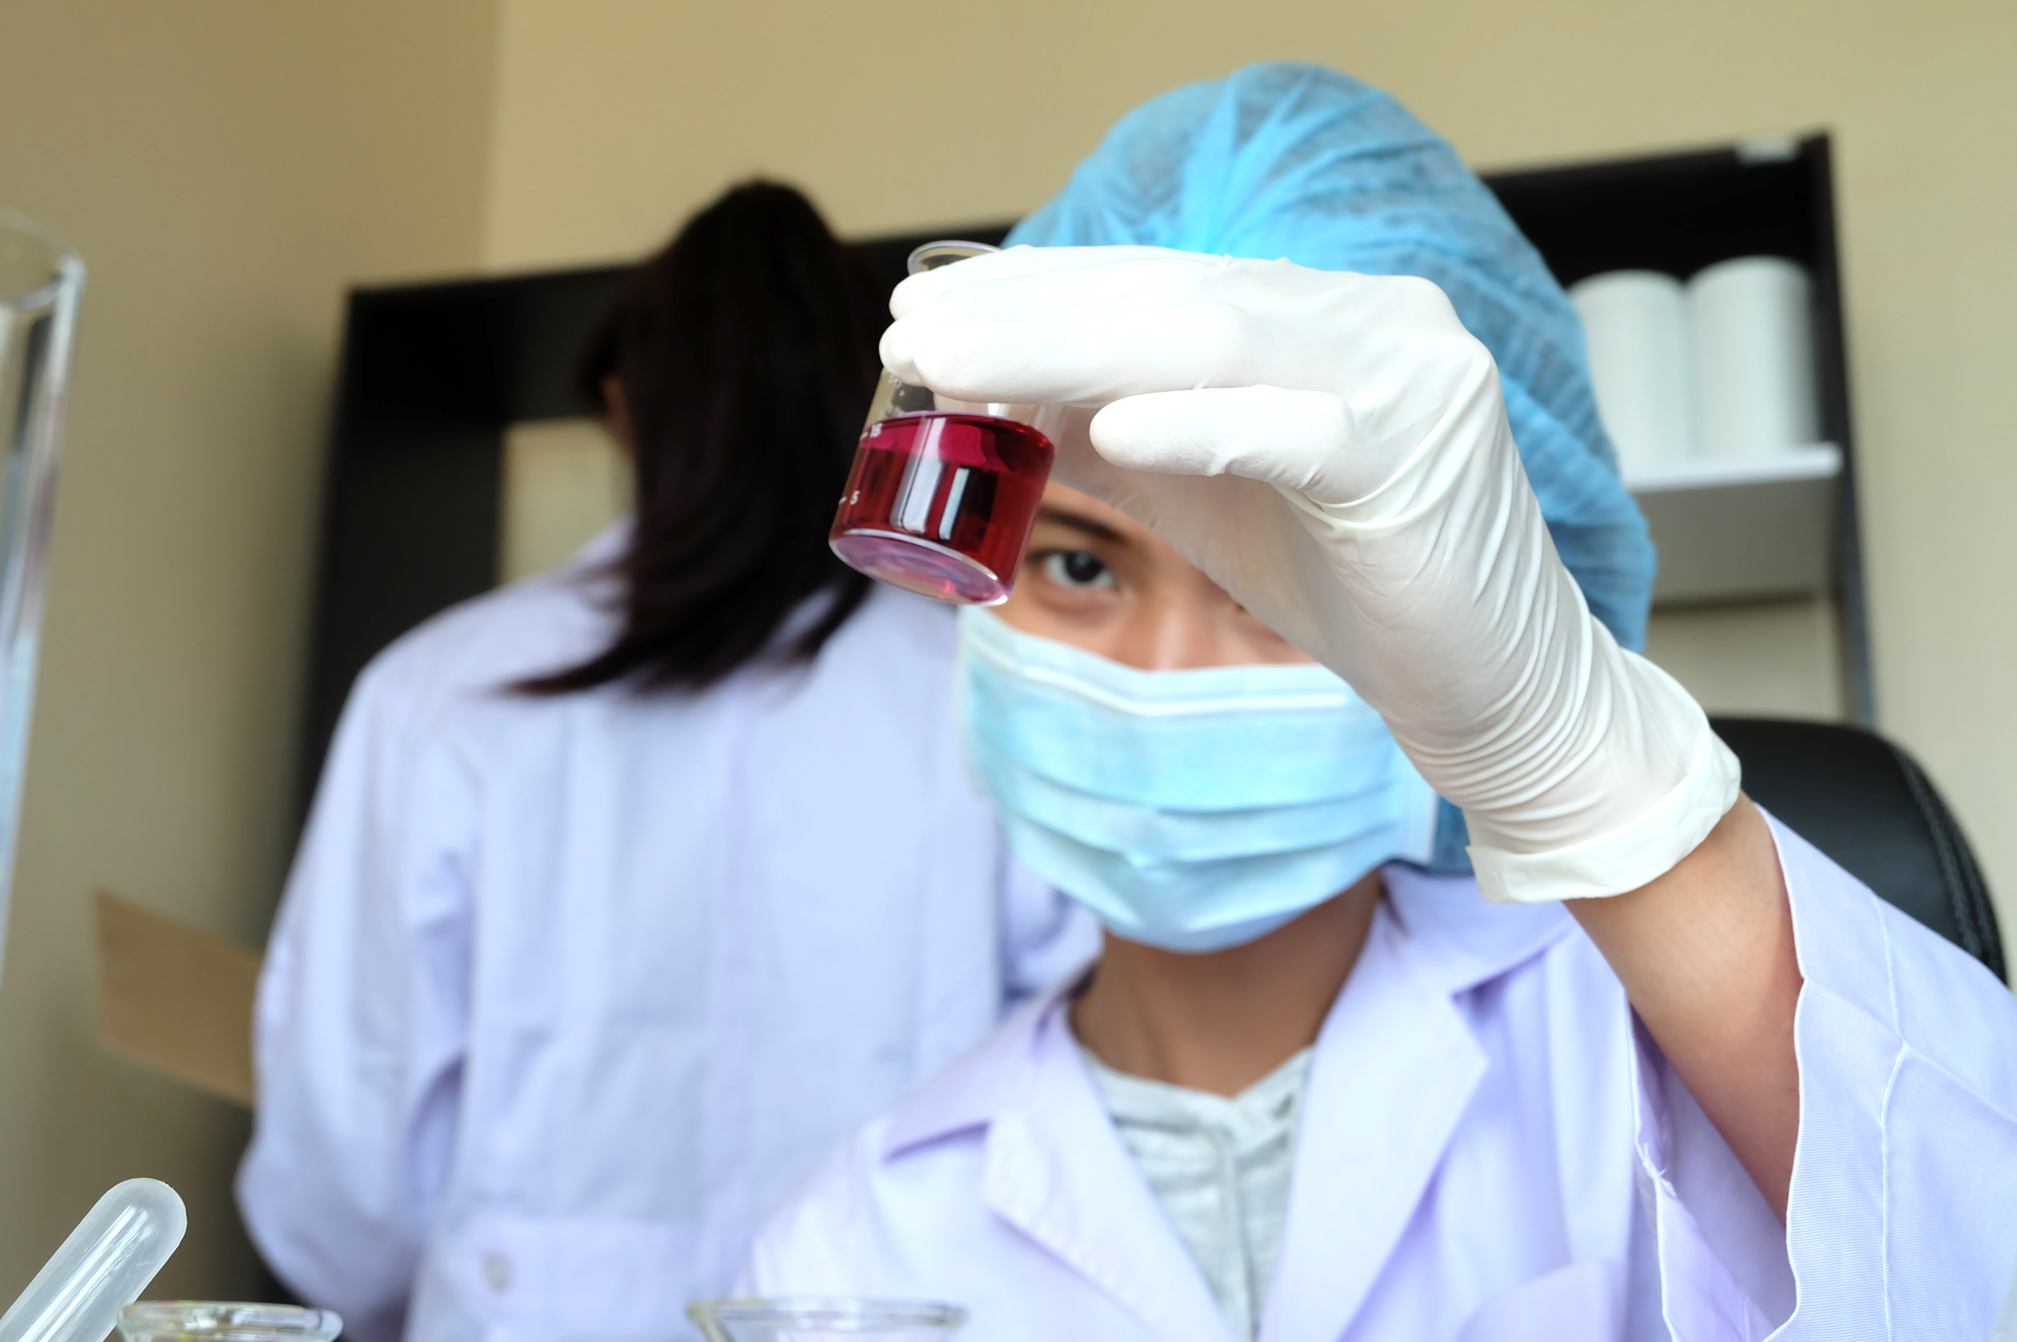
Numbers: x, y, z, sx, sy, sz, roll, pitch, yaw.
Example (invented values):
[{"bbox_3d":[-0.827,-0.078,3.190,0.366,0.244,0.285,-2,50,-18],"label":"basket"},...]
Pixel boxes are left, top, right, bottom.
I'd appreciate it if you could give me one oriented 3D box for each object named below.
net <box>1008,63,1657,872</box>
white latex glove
[{"bbox_3d":[0.105,-0.075,0.917,0.235,0.270,0.250,6,3,10],"label":"net"},{"bbox_3d":[0.065,-0.014,0.490,0.175,0.122,0.085,2,-2,-20],"label":"white latex glove"}]

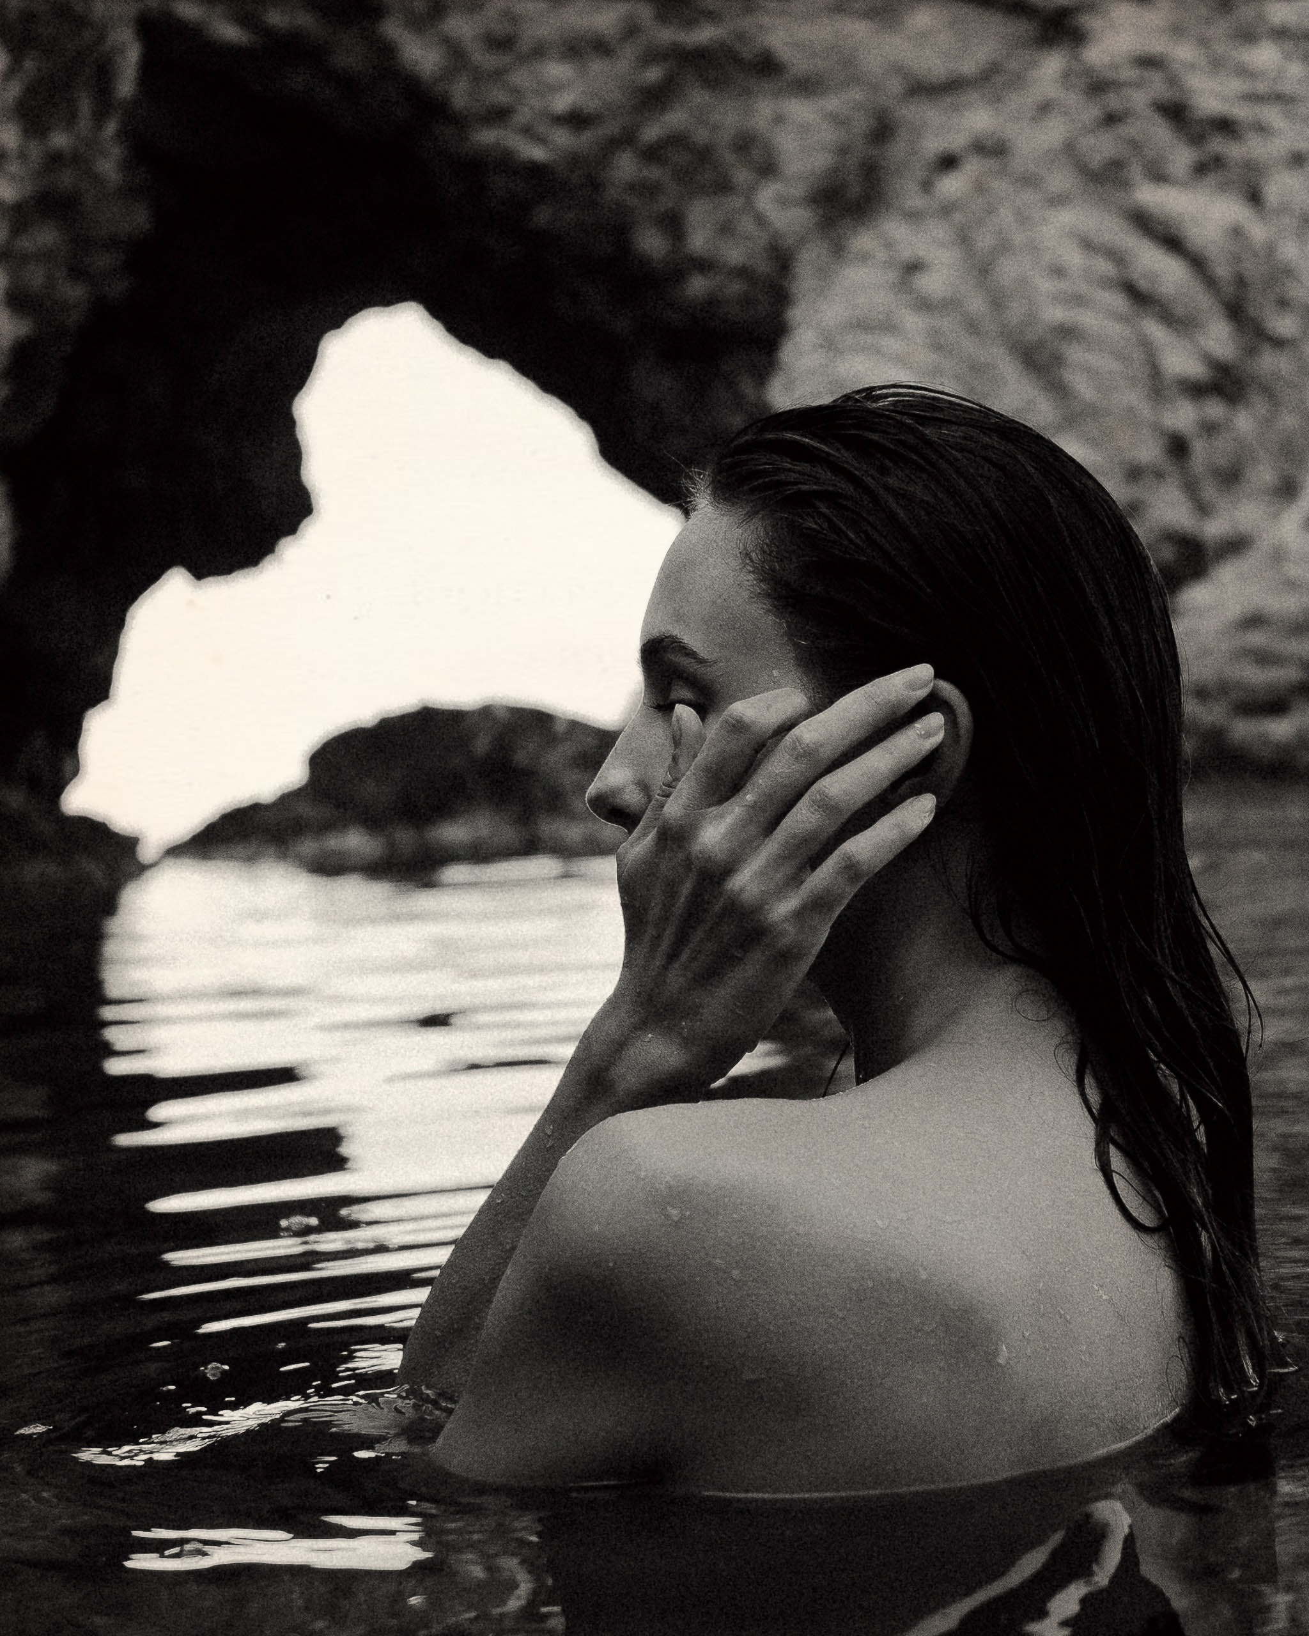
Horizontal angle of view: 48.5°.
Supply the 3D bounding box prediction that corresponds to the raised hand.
[{"bbox_3d":[0.039,0.017,0.535,0.092,0.178,0.070,31,0,20],"label":"raised hand"}]

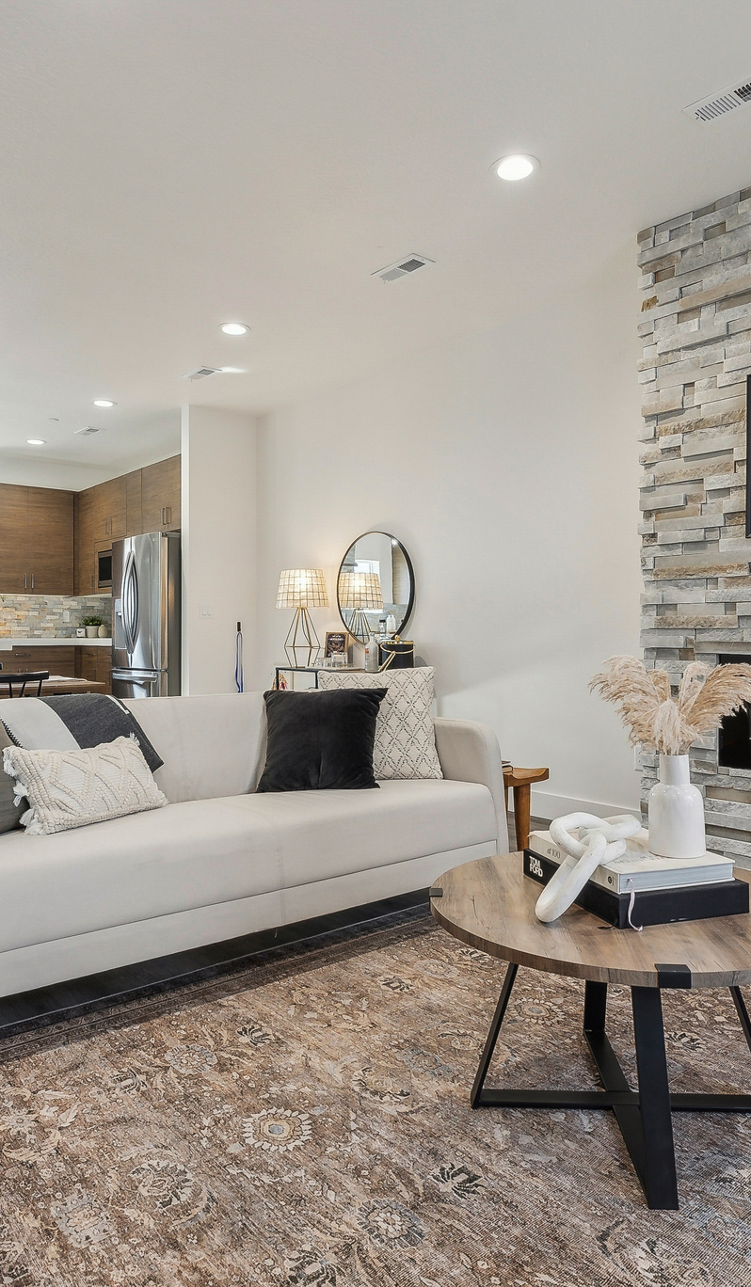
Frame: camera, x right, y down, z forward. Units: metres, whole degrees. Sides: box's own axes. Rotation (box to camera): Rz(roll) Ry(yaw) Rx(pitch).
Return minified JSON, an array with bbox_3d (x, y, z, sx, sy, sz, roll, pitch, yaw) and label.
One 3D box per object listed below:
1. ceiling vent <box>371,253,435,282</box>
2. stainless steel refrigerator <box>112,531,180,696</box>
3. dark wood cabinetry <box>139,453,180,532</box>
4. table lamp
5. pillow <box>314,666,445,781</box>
[{"bbox_3d":[0.131,-1.810,3.897,0.142,0.022,0.310,0,0,-39],"label":"ceiling vent"},{"bbox_3d":[-1.726,0.014,6.884,0.760,1.780,0.920,0,0,-40],"label":"stainless steel refrigerator"},{"bbox_3d":[-1.552,-1.230,6.851,0.570,0.565,0.860,0,0,-39],"label":"dark wood cabinetry"},{"bbox_3d":[-0.499,-0.176,5.520,0.360,0.670,0.360,0,0,0],"label":"table lamp"},{"bbox_3d":[0.009,0.306,3.050,0.460,0.440,0.150,0,-15,-13],"label":"pillow"}]

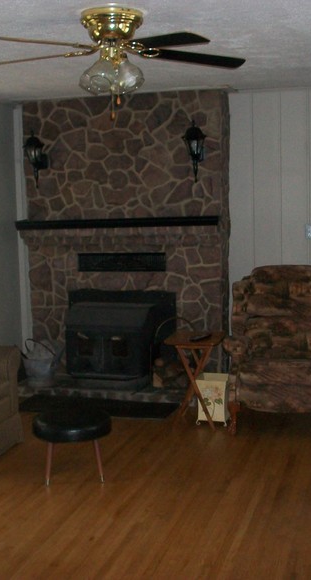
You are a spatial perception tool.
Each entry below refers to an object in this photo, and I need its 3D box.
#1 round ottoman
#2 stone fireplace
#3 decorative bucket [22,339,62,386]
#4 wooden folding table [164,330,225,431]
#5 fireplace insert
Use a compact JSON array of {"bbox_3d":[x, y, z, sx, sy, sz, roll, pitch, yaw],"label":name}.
[{"bbox_3d":[-0.474,0.897,4.401,0.450,0.360,0.450,-2,7,0],"label":"round ottoman"},{"bbox_3d":[-0.258,-0.438,6.469,1.740,2.340,0.500,0,7,17],"label":"stone fireplace"},{"bbox_3d":[-0.948,0.596,6.334,0.310,0.350,0.300,0,7,17],"label":"decorative bucket"},{"bbox_3d":[0.302,0.633,5.333,0.420,0.620,0.460,0,7,17],"label":"wooden folding table"},{"bbox_3d":[-0.334,0.402,6.252,0.880,0.720,0.460,0,7,17],"label":"fireplace insert"}]

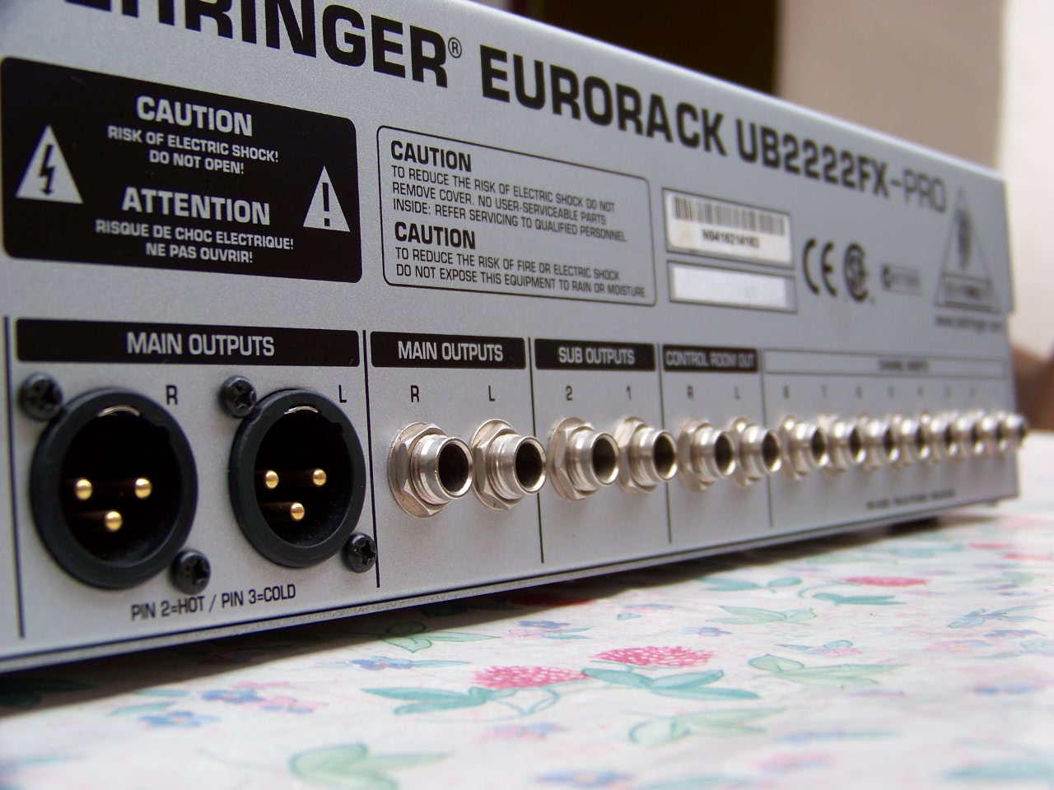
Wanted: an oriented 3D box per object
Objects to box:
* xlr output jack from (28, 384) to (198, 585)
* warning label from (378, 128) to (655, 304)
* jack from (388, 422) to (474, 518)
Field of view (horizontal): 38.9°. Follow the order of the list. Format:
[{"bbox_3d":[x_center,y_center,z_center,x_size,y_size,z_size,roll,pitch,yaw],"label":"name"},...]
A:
[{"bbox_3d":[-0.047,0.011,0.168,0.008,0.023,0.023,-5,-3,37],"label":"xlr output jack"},{"bbox_3d":[0.001,-0.026,0.231,0.001,0.022,0.069,-5,-3,37],"label":"warning label"},{"bbox_3d":[-0.012,0.010,0.204,0.007,0.013,0.013,-5,-3,37],"label":"jack"}]

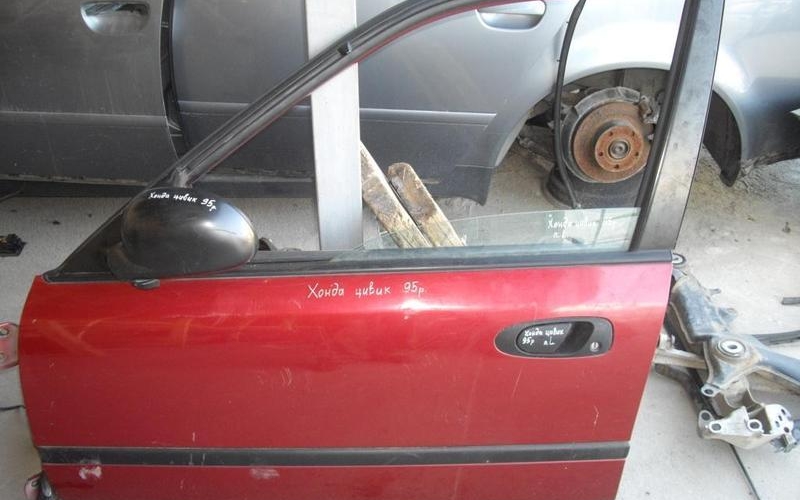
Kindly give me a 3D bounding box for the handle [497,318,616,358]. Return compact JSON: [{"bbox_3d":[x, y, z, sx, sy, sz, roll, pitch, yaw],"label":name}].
[{"bbox_3d":[0.254,0.147,1.455,0.194,0.067,0.040,0,29,0],"label":"handle"}]

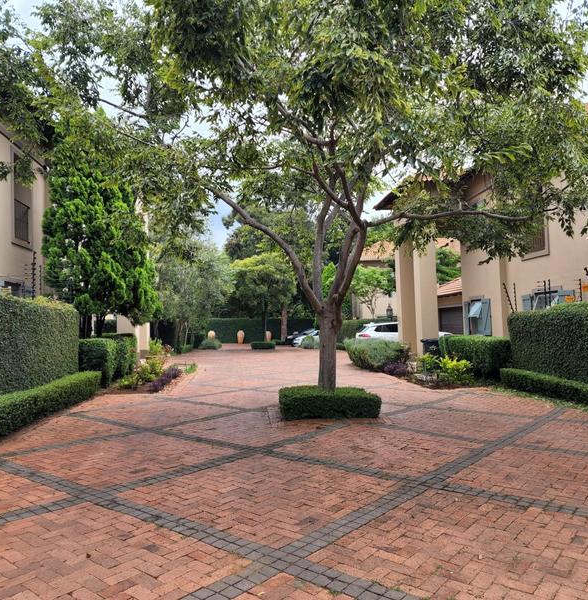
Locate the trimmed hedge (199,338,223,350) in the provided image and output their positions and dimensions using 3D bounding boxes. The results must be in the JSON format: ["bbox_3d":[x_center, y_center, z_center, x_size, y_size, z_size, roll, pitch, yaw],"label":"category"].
[{"bbox_3d":[-5.487,2.895,34.917,1.550,0.720,1.400,0,-3,-6],"label":"trimmed hedge"}]

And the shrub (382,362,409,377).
[{"bbox_3d":[3.068,2.072,16.010,0.730,0.410,0.680,0,-3,-6],"label":"shrub"}]

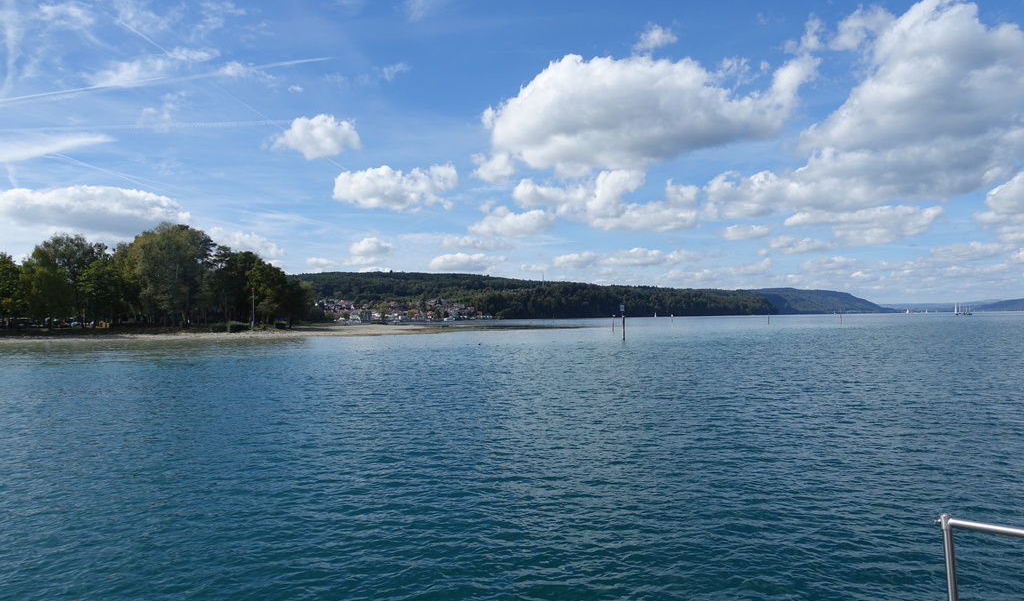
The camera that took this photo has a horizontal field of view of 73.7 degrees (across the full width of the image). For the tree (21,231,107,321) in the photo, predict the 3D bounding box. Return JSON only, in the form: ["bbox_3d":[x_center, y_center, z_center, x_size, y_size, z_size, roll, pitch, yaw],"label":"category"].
[{"bbox_3d":[-74.892,-3.340,114.000,12.200,15.800,11.800,0,-2,-33],"label":"tree"}]

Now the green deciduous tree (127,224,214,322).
[{"bbox_3d":[-56.359,-4.221,113.000,12.800,17.000,12.300,0,-2,-27],"label":"green deciduous tree"}]

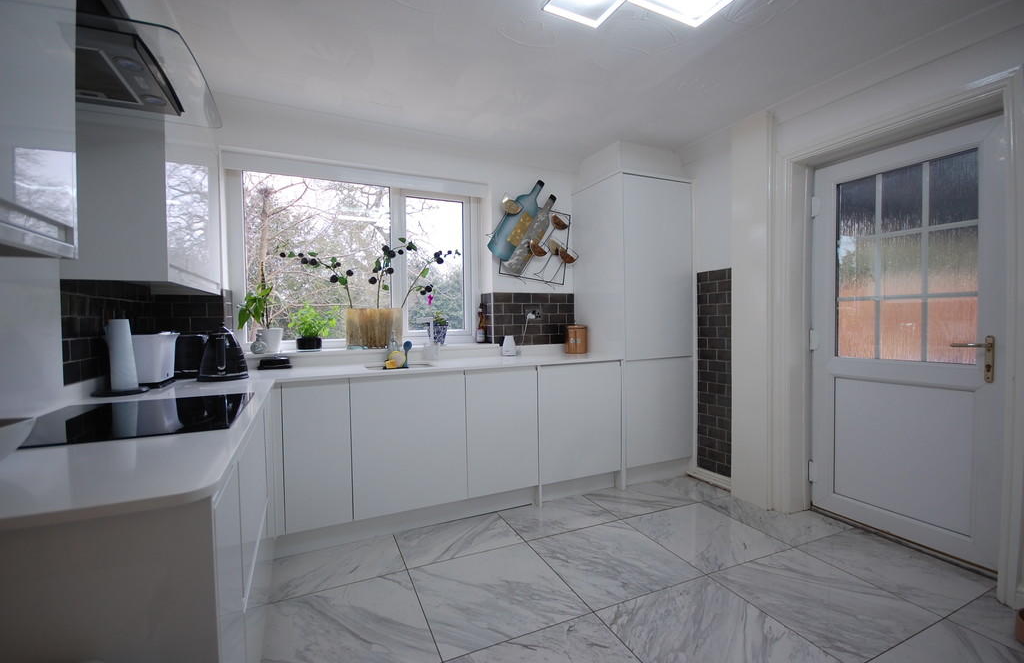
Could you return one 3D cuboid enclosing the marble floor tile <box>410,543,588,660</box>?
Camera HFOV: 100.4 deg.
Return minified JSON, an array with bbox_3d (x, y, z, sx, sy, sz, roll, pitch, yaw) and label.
[{"bbox_3d":[-0.078,1.104,1.816,0.600,0.010,0.585,-1,2,-24],"label":"marble floor tile"}]

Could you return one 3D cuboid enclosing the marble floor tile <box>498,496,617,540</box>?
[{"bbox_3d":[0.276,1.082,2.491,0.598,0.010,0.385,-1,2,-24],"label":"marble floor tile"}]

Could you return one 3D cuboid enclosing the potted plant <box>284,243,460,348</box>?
[{"bbox_3d":[-0.873,-0.236,2.787,1.120,0.700,0.240,-1,2,-25],"label":"potted plant"}]

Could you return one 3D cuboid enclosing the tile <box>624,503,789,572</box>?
[{"bbox_3d":[1.022,1.080,2.278,0.595,0.010,0.590,-1,1,-23],"label":"tile"}]

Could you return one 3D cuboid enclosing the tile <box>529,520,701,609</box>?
[{"bbox_3d":[0.476,1.088,2.047,0.600,0.010,0.593,-1,1,-24],"label":"tile"}]

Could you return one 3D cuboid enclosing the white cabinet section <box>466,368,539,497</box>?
[{"bbox_3d":[-0.160,0.574,2.730,0.446,0.722,0.540,-1,1,-24],"label":"white cabinet section"}]

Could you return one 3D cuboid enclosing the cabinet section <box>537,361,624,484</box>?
[{"bbox_3d":[0.335,0.567,2.950,0.613,0.722,0.540,-1,1,-24],"label":"cabinet section"}]

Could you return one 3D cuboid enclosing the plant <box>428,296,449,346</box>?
[{"bbox_3d":[-0.515,-0.078,3.022,0.145,0.355,0.140,-1,2,-25],"label":"plant"}]

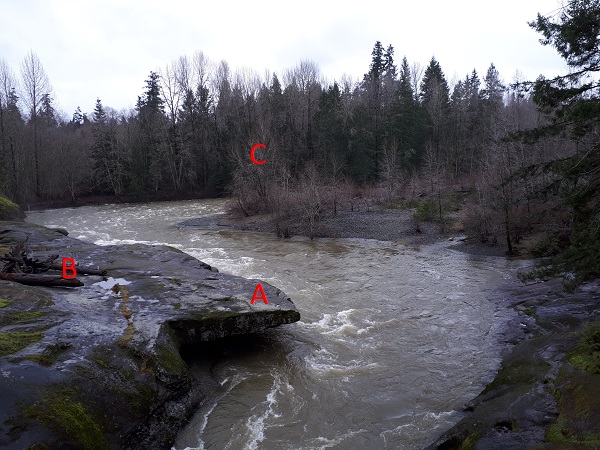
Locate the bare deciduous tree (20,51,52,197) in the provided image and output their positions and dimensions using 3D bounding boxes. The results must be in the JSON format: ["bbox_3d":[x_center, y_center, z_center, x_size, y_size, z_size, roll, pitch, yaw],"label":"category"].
[{"bbox_3d":[-45.000,-17.300,80.000,5.500,24.700,5.500,-4,6,-29],"label":"bare deciduous tree"}]

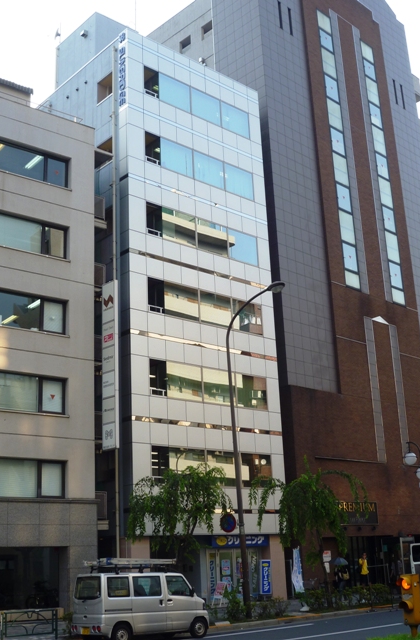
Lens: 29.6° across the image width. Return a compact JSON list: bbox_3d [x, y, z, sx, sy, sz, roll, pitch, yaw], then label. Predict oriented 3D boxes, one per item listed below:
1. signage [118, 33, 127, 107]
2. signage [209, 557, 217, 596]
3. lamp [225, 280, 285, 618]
[{"bbox_3d":[-4.049,-11.676,36.880,0.080,3.850,0.560,13,-23,-40],"label":"signage"},{"bbox_3d":[0.141,10.620,32.935,0.395,1.597,0.050,12,-22,-39],"label":"signage"},{"bbox_3d":[1.674,4.006,25.209,0.500,10.319,2.792,12,-22,-39],"label":"lamp"}]

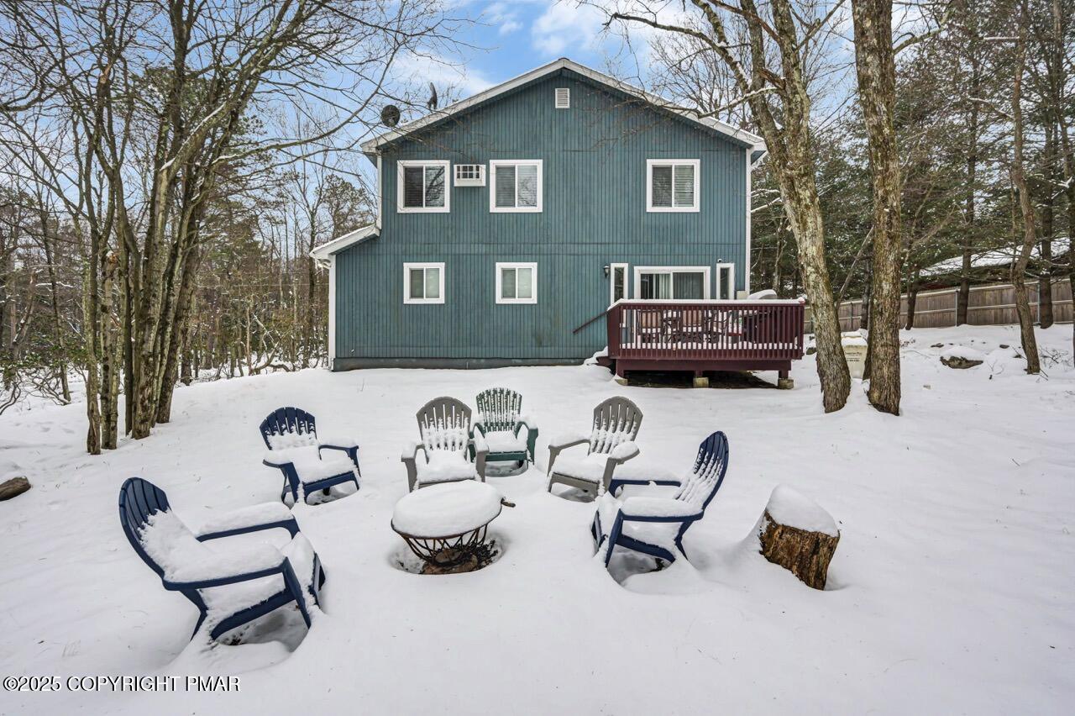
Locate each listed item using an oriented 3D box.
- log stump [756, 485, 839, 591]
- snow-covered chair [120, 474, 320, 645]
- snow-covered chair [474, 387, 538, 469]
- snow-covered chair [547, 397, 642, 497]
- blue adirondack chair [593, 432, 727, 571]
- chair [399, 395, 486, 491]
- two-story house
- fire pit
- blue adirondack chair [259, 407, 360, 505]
[{"bbox_3d":[1.630,1.190,3.020,0.470,0.560,0.470,7,0,0],"label":"log stump"},{"bbox_3d":[-1.600,1.018,2.510,0.833,0.911,0.764,-2,-1,-22],"label":"snow-covered chair"},{"bbox_3d":[-0.405,0.825,5.500,0.740,0.910,0.820,0,0,-9],"label":"snow-covered chair"},{"bbox_3d":[0.565,0.858,4.474,0.764,0.911,0.833,1,1,40],"label":"snow-covered chair"},{"bbox_3d":[0.787,0.922,3.145,0.833,0.911,0.764,1,0,3],"label":"blue adirondack chair"},{"bbox_3d":[-0.854,0.868,4.481,0.764,0.911,0.833,-2,1,-10],"label":"chair"},{"bbox_3d":[0.163,-3.635,17.248,11.700,8.050,10.000,0,0,2],"label":"two-story house"},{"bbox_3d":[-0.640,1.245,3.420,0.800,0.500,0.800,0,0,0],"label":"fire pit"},{"bbox_3d":[-2.214,0.939,4.621,0.833,0.911,0.764,-3,1,39],"label":"blue adirondack chair"}]

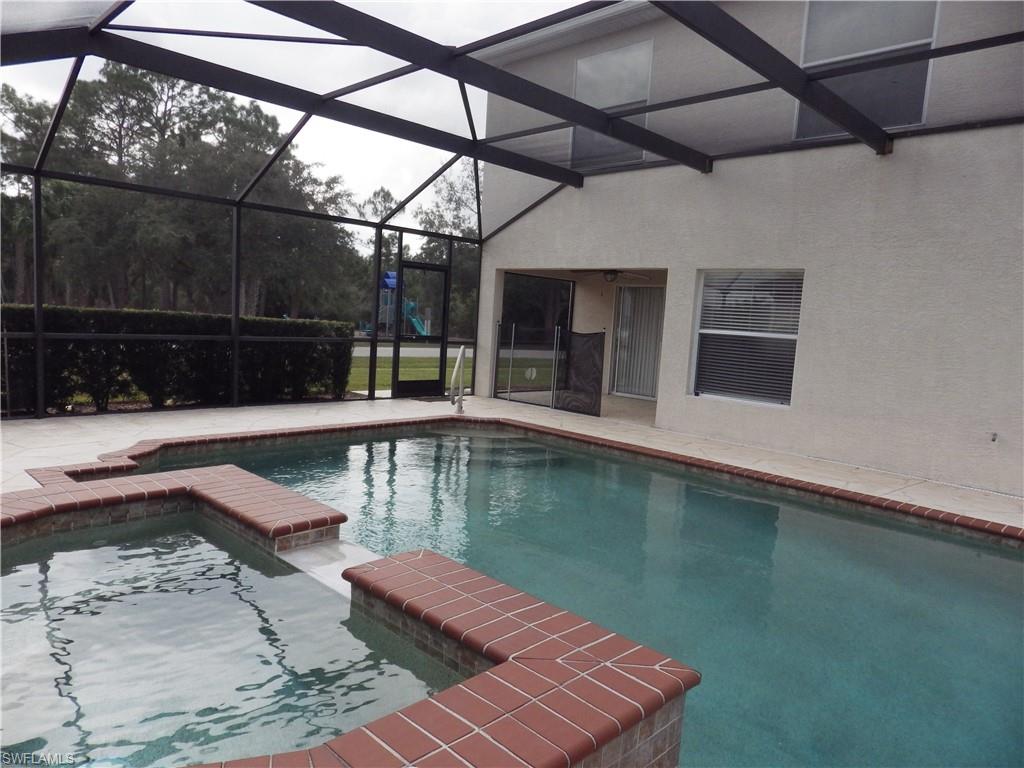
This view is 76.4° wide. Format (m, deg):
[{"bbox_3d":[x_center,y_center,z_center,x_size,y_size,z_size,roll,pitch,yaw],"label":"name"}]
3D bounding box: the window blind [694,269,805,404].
[{"bbox_3d":[2.887,-0.589,8.002,1.280,1.590,0.070,9,9,44],"label":"window blind"}]

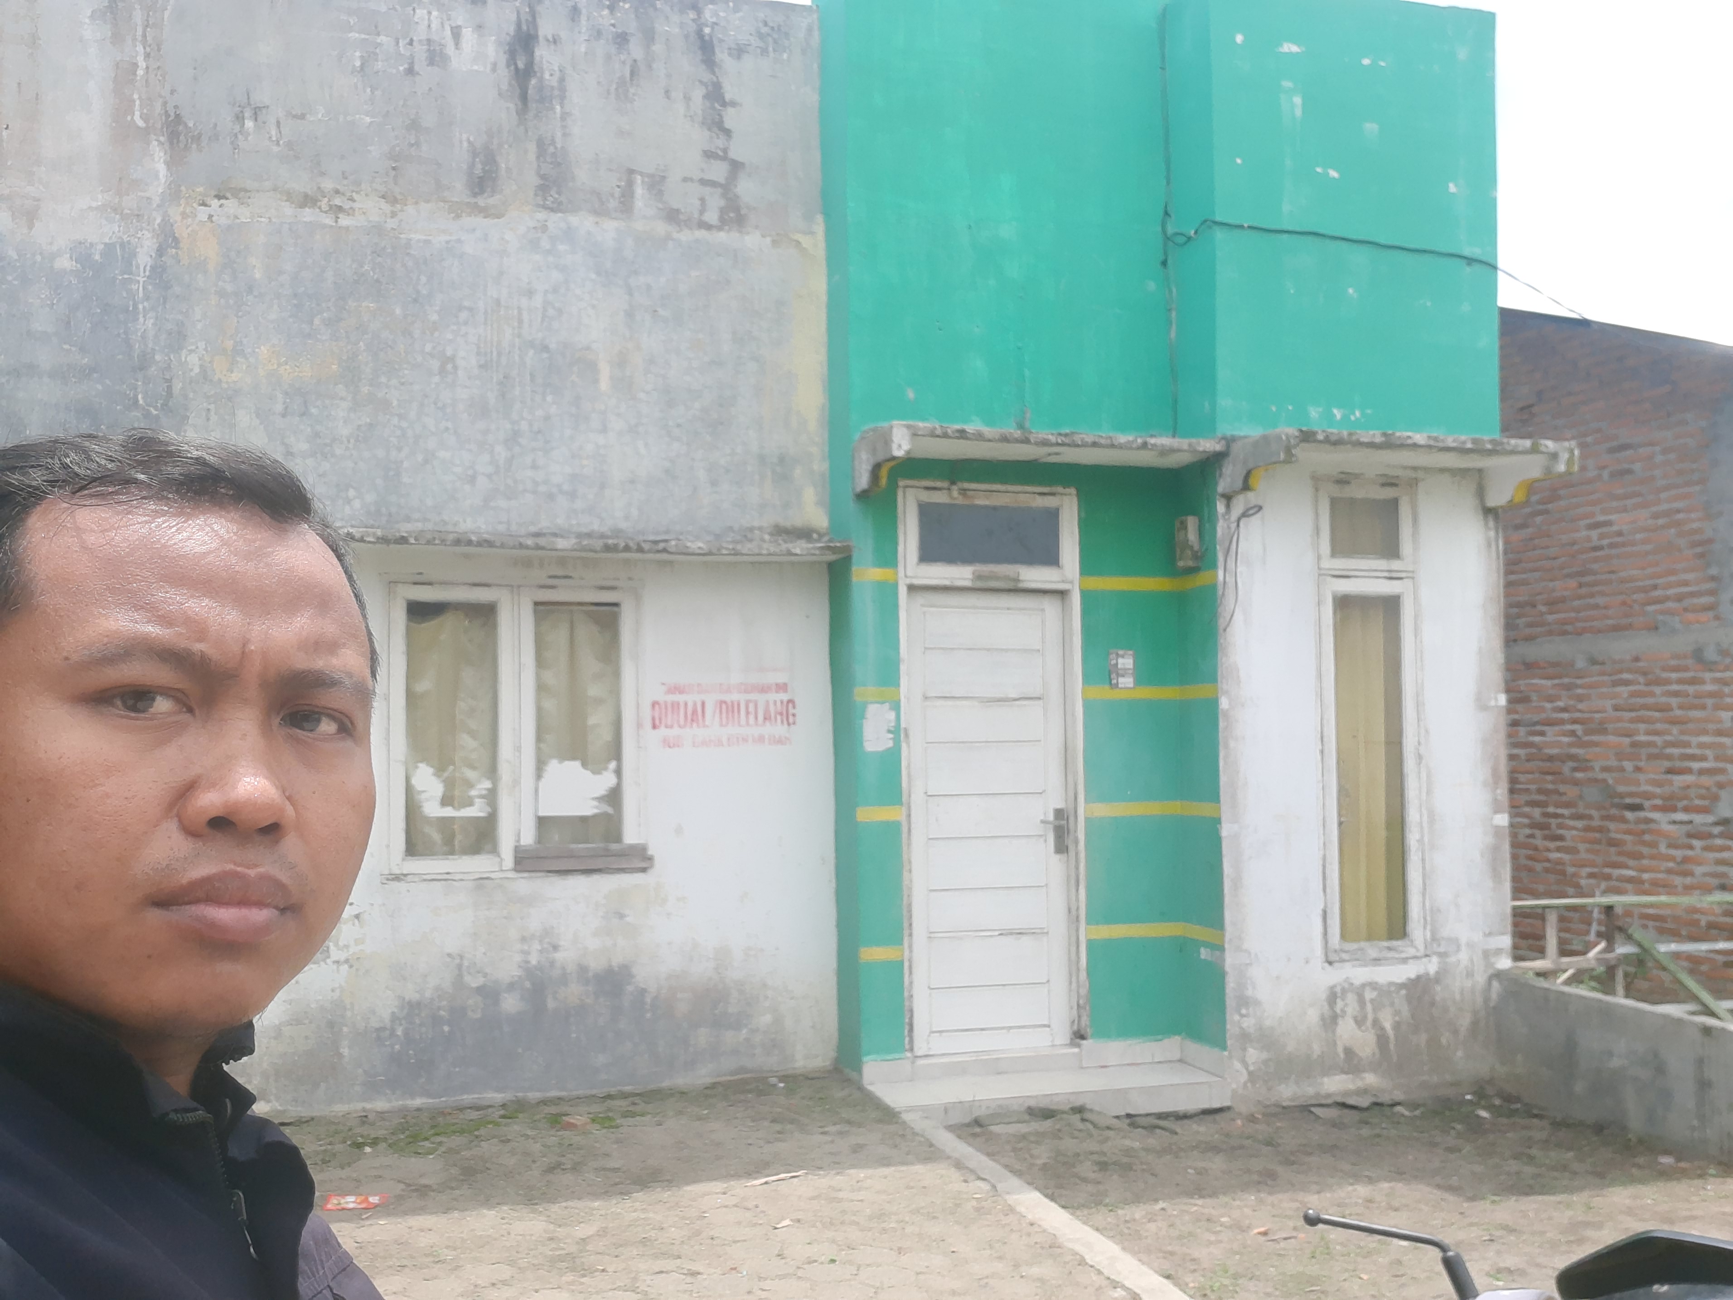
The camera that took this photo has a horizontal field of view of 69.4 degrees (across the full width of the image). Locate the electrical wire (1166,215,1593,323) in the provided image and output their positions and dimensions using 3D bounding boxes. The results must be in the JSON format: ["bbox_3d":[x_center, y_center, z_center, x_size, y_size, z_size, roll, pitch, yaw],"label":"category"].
[{"bbox_3d":[2.534,-1.768,6.021,2.129,0.350,0.387,0,-2,-15],"label":"electrical wire"}]

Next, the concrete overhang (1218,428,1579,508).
[{"bbox_3d":[2.348,-0.793,5.528,1.510,0.212,0.493,0,-2,-15],"label":"concrete overhang"}]

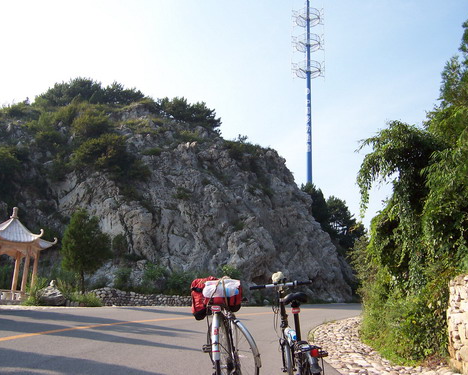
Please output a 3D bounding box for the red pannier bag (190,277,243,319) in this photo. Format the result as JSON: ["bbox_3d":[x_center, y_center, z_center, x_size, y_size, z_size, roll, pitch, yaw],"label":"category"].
[{"bbox_3d":[-0.124,0.807,3.480,0.345,0.290,0.320,-5,-13,7],"label":"red pannier bag"}]

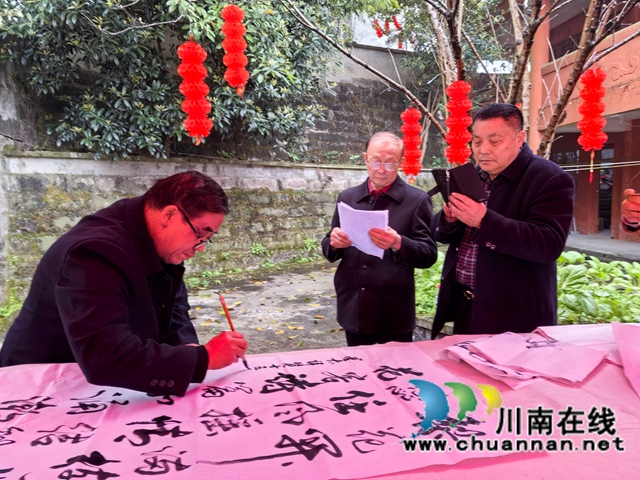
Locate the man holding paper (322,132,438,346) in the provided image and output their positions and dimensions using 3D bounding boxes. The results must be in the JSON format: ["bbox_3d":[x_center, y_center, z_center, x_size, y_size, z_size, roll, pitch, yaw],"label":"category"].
[{"bbox_3d":[0.280,0.330,2.380,0.570,1.660,0.450,2,6,22],"label":"man holding paper"}]

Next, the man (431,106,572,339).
[{"bbox_3d":[0.685,0.330,1.920,0.500,1.670,0.580,-4,7,-38],"label":"man"}]

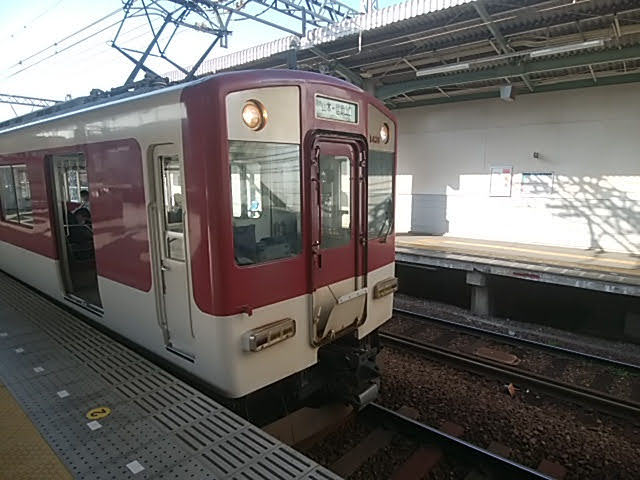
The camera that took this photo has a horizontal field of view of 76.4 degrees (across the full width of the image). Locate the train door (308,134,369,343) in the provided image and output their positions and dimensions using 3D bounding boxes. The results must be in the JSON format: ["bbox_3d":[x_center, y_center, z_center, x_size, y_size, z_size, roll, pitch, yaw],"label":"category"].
[{"bbox_3d":[0.197,0.018,4.101,0.112,1.969,0.785,7,12,40],"label":"train door"}]

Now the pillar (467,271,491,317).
[{"bbox_3d":[3.386,1.133,8.684,0.326,0.908,0.367,7,12,40],"label":"pillar"}]

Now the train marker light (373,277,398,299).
[{"bbox_3d":[0.802,0.577,4.936,0.112,0.140,0.490,6,11,33],"label":"train marker light"}]

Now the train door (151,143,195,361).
[{"bbox_3d":[-1.255,0.122,3.508,0.469,1.826,0.071,7,12,40],"label":"train door"}]

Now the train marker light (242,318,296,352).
[{"bbox_3d":[-0.427,0.812,3.502,0.490,0.140,0.112,-9,12,-43],"label":"train marker light"}]

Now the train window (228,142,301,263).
[{"bbox_3d":[-0.422,-0.306,3.401,0.704,0.989,0.051,-9,12,-43],"label":"train window"}]

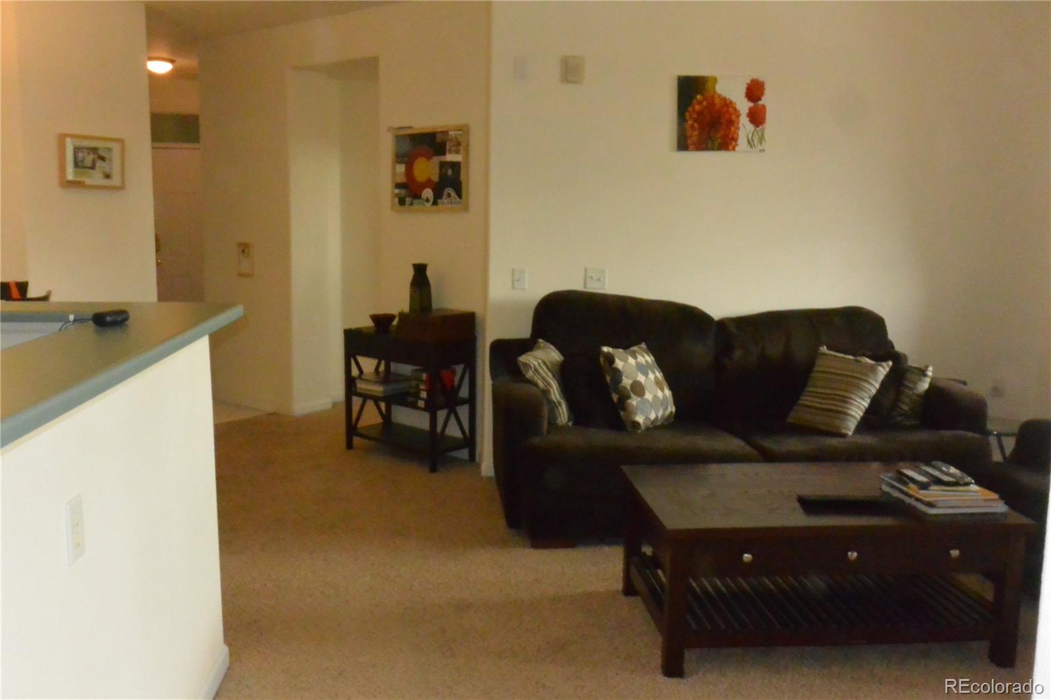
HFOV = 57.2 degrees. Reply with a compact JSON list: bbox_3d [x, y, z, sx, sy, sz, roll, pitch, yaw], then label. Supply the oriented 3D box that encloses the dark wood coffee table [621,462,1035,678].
[{"bbox_3d":[1.016,0.748,3.463,1.209,0.500,0.737,0,9,-6],"label":"dark wood coffee table"}]

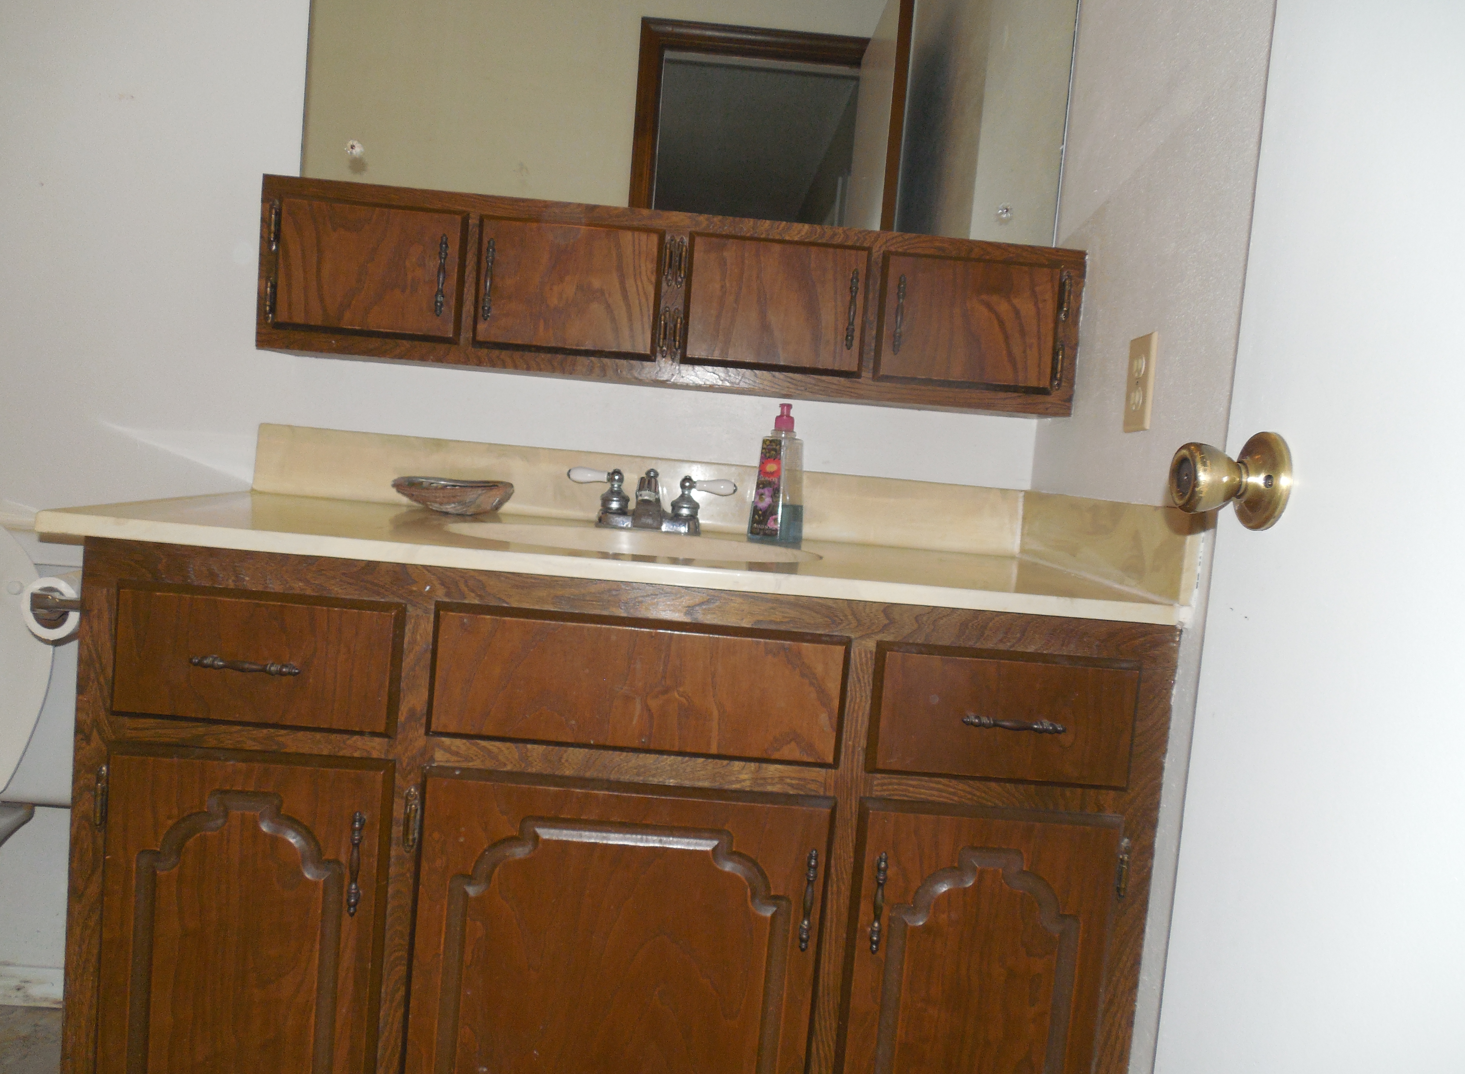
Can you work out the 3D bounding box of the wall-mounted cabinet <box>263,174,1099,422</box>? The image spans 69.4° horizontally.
[{"bbox_3d":[-0.080,-0.339,1.553,1.150,0.234,0.160,5,4,-3],"label":"wall-mounted cabinet"}]

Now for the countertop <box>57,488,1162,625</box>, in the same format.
[{"bbox_3d":[-0.123,0.014,1.379,1.194,0.024,0.560,5,4,-3],"label":"countertop"}]

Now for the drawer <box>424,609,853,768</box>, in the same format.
[{"bbox_3d":[-0.099,0.160,1.125,0.441,0.145,0.020,5,4,-3],"label":"drawer"}]

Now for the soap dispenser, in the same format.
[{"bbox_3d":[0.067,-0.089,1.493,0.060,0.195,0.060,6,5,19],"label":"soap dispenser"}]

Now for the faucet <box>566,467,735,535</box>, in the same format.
[{"bbox_3d":[-0.116,-0.049,1.488,0.245,0.086,0.148,5,4,-3],"label":"faucet"}]

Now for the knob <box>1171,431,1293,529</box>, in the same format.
[{"bbox_3d":[0.342,-0.042,0.737,0.058,0.068,0.068,5,4,-3],"label":"knob"}]

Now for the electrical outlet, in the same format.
[{"bbox_3d":[0.494,-0.186,1.286,0.007,0.115,0.072,5,4,-3],"label":"electrical outlet"}]

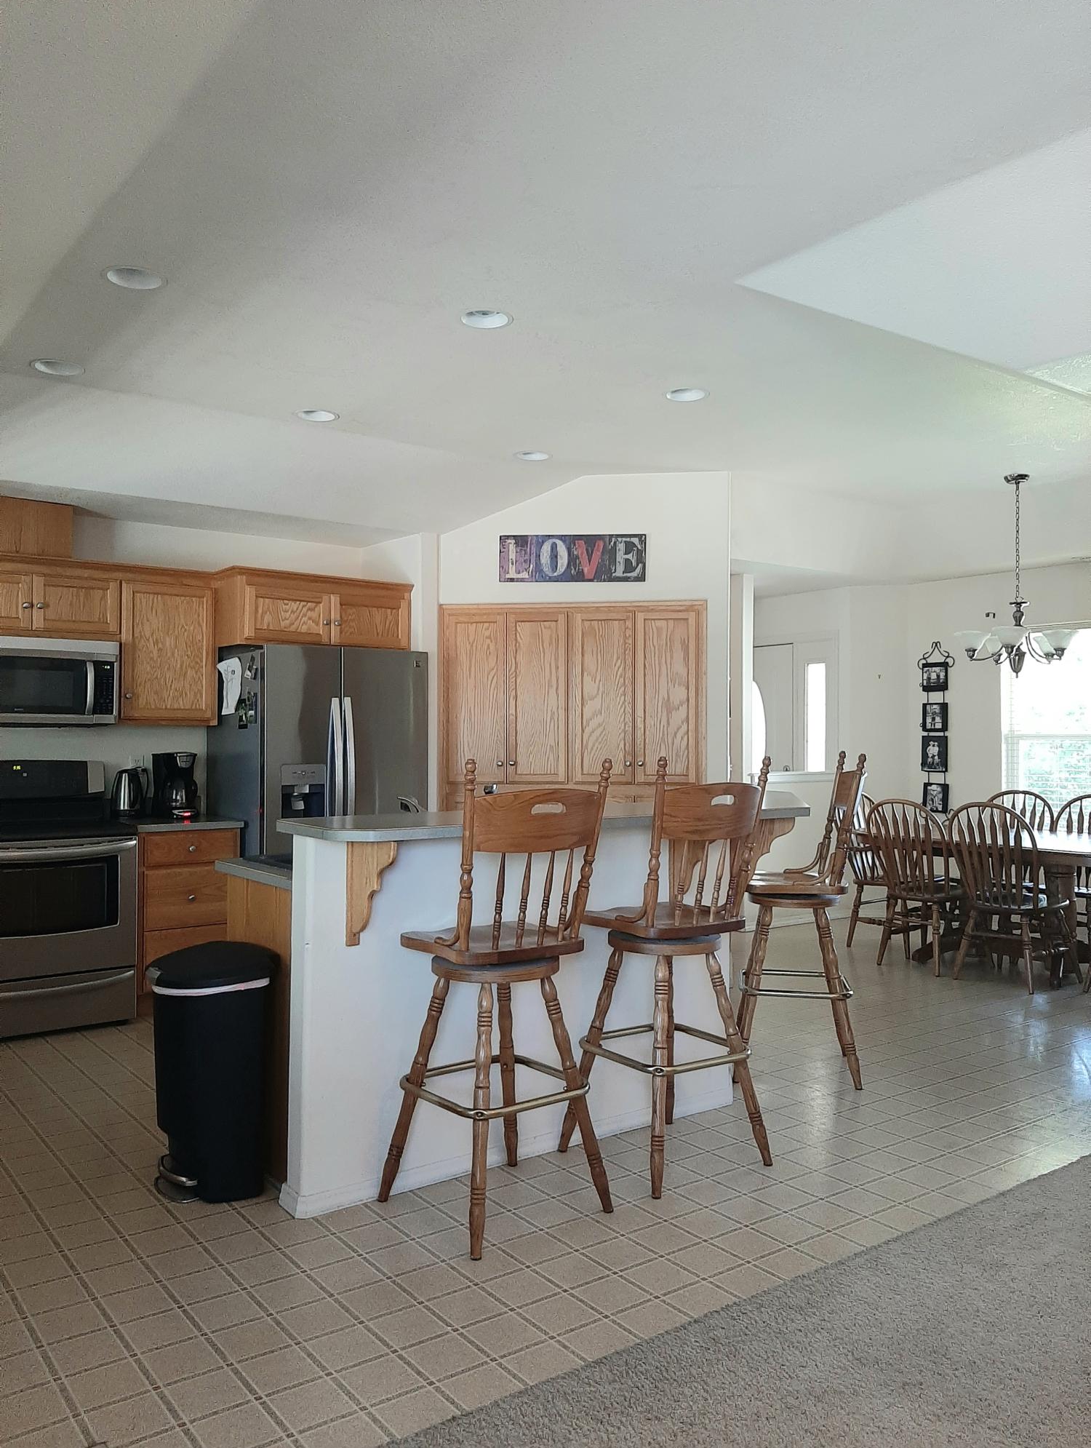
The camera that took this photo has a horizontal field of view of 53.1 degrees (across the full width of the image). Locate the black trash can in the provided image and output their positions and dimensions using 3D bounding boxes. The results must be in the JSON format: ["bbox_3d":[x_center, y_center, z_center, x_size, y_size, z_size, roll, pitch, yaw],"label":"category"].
[{"bbox_3d":[-1.010,1.012,3.204,0.310,0.675,0.380,1,-1,-36],"label":"black trash can"}]

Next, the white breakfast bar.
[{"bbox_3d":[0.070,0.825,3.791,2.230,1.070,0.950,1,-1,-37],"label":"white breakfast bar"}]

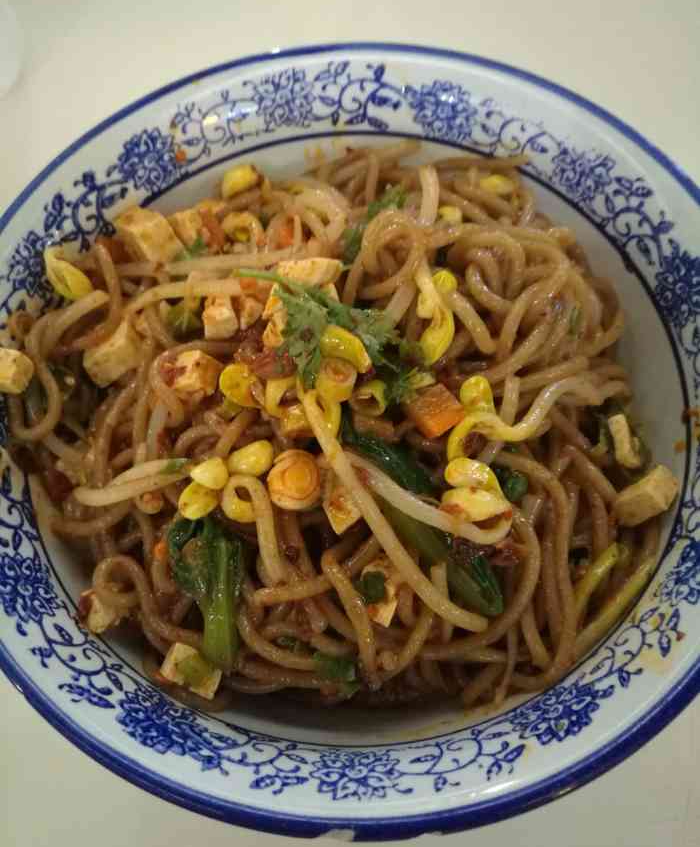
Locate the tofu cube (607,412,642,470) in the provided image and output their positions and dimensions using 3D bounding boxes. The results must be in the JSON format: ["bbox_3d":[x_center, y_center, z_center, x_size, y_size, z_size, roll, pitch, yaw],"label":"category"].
[{"bbox_3d":[0.077,0.005,0.203,0.007,0.008,0.013,-7,67,-3],"label":"tofu cube"}]

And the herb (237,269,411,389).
[{"bbox_3d":[-0.007,-0.026,0.202,0.044,0.014,0.028,9,68,5],"label":"herb"}]

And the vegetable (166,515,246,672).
[{"bbox_3d":[-0.037,0.044,0.188,0.020,0.011,0.039,-7,67,-2],"label":"vegetable"}]

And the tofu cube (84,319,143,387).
[{"bbox_3d":[-0.073,-0.022,0.224,0.014,0.012,0.014,-26,69,-9],"label":"tofu cube"}]

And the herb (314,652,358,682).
[{"bbox_3d":[-0.004,0.062,0.186,0.012,0.006,0.009,7,67,4],"label":"herb"}]

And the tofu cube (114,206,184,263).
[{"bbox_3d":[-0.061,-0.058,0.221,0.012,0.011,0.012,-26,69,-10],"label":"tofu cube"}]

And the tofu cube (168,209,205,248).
[{"bbox_3d":[-0.055,-0.065,0.243,0.011,0.010,0.011,-20,68,-7],"label":"tofu cube"}]

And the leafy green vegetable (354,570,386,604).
[{"bbox_3d":[0.005,0.042,0.188,0.008,0.004,0.008,0,67,1],"label":"leafy green vegetable"}]

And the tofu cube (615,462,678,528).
[{"bbox_3d":[0.079,0.019,0.193,0.014,0.010,0.009,-28,70,-11],"label":"tofu cube"}]

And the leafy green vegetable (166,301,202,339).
[{"bbox_3d":[-0.051,-0.032,0.224,0.011,0.006,0.011,-10,68,-2],"label":"leafy green vegetable"}]

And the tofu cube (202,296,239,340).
[{"bbox_3d":[-0.039,-0.031,0.217,0.009,0.010,0.009,6,68,4],"label":"tofu cube"}]

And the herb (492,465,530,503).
[{"bbox_3d":[0.042,0.016,0.191,0.009,0.005,0.009,4,67,2],"label":"herb"}]

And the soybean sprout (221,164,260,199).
[{"bbox_3d":[-0.034,-0.076,0.228,0.011,0.008,0.008,-25,69,-10],"label":"soybean sprout"}]

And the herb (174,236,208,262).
[{"bbox_3d":[-0.049,-0.054,0.223,0.010,0.005,0.009,-5,67,-2],"label":"herb"}]

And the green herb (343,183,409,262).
[{"bbox_3d":[0.007,-0.061,0.224,0.011,0.008,0.025,31,71,13],"label":"green herb"}]

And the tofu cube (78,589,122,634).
[{"bbox_3d":[-0.070,0.053,0.205,0.009,0.009,0.010,-43,73,-15],"label":"tofu cube"}]

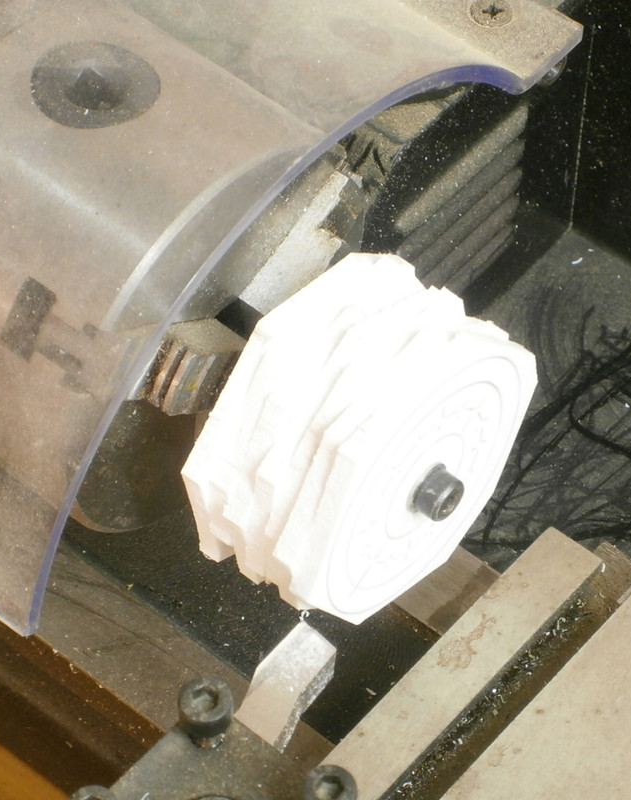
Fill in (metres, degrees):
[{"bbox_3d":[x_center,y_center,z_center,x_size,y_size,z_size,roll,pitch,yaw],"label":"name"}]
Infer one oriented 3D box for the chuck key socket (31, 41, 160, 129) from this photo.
[{"bbox_3d":[-0.038,-0.051,0.533,0.022,0.009,0.022,3,46,-3],"label":"chuck key socket"}]

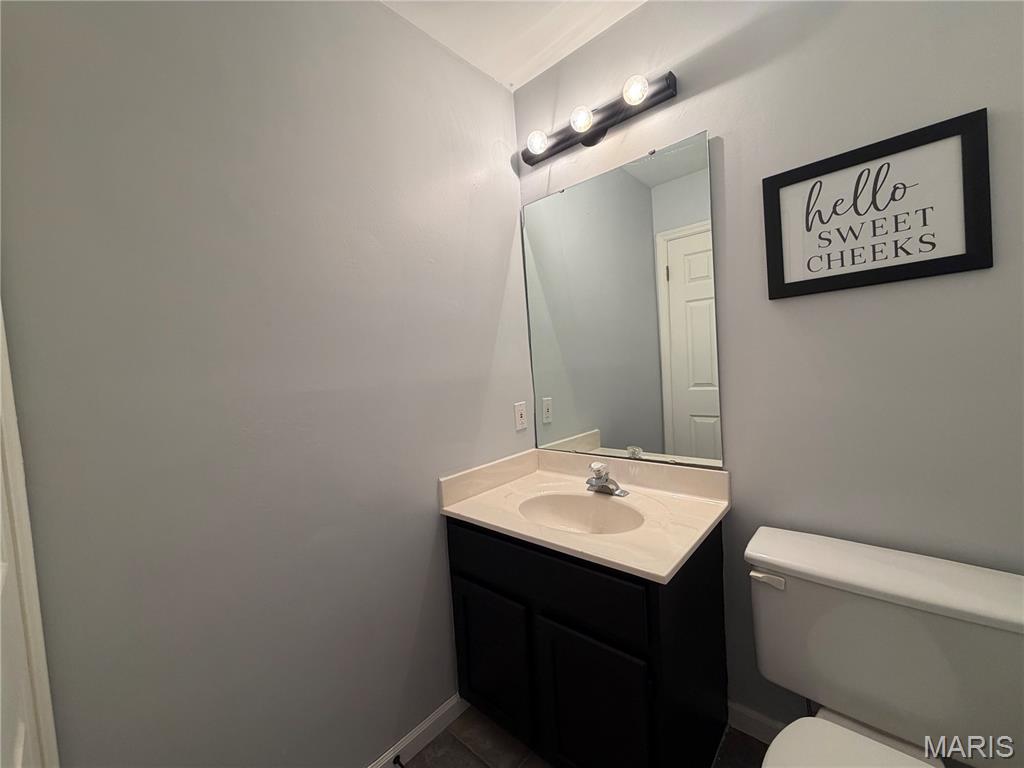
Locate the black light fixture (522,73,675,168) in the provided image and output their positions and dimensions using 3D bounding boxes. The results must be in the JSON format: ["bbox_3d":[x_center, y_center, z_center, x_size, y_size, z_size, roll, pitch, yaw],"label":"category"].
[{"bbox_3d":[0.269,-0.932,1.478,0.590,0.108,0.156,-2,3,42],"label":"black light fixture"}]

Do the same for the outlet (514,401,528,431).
[{"bbox_3d":[0.042,0.141,1.779,0.008,0.115,0.072,-2,3,42],"label":"outlet"}]

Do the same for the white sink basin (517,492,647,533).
[{"bbox_3d":[0.216,0.476,1.319,0.411,0.130,0.306,-2,3,42],"label":"white sink basin"}]

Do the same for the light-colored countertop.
[{"bbox_3d":[0.216,0.363,1.380,0.789,0.124,0.562,-2,3,42],"label":"light-colored countertop"}]

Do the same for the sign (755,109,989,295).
[{"bbox_3d":[0.899,-0.426,1.059,0.428,0.345,0.018,-2,3,42],"label":"sign"}]

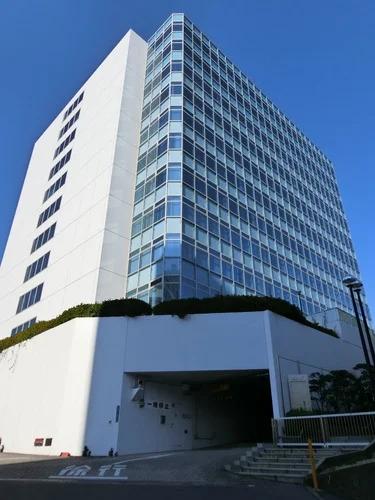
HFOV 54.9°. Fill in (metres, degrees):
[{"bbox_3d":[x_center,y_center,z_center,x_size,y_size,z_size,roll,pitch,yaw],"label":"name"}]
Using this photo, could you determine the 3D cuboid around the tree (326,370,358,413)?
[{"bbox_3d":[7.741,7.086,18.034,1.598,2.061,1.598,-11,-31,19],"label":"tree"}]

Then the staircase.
[{"bbox_3d":[3.846,7.964,13.489,1.900,1.050,4.500,25,-38,-38],"label":"staircase"}]

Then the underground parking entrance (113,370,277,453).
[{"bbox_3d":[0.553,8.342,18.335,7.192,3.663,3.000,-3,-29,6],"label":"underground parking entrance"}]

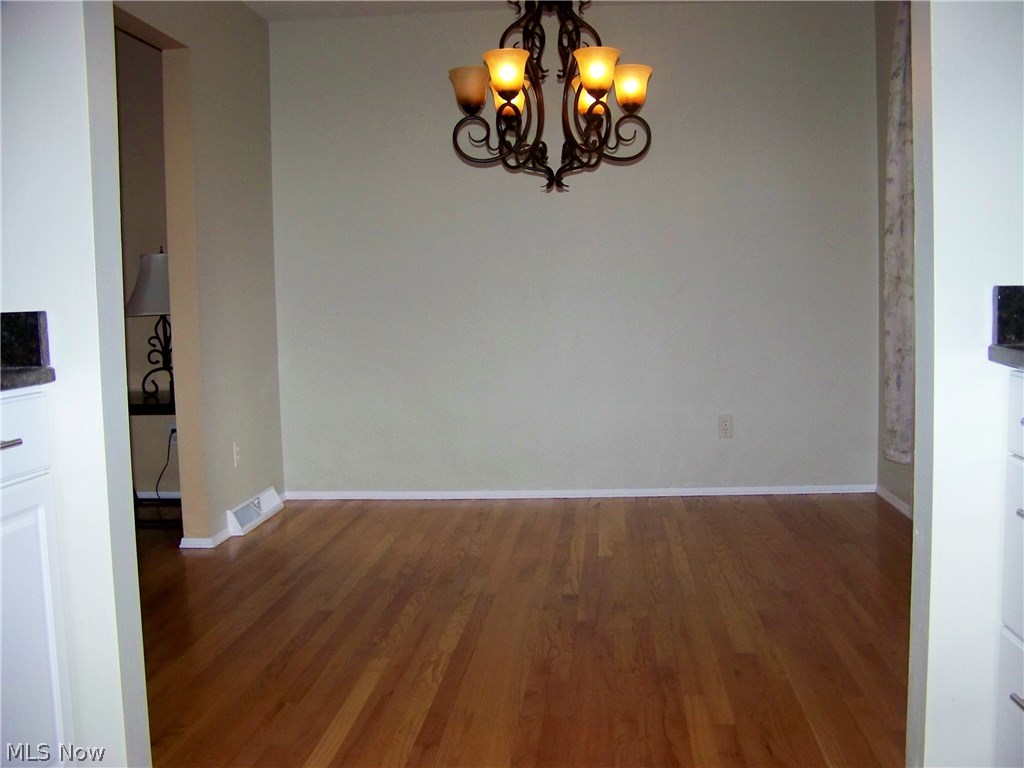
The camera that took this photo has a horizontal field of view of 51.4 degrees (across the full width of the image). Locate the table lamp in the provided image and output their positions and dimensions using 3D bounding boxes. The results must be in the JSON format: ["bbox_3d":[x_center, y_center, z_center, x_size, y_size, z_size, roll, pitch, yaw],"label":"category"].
[{"bbox_3d":[-1.664,-0.300,5.104,0.400,0.715,0.400,-1,5,5],"label":"table lamp"}]

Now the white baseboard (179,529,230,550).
[{"bbox_3d":[-1.308,0.655,4.561,0.155,0.046,0.235,-1,5,5],"label":"white baseboard"}]

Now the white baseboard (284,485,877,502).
[{"bbox_3d":[0.323,0.553,5.404,3.000,0.045,0.016,-1,5,5],"label":"white baseboard"}]

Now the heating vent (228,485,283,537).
[{"bbox_3d":[-1.188,0.587,4.994,0.078,0.107,0.645,-1,5,5],"label":"heating vent"}]

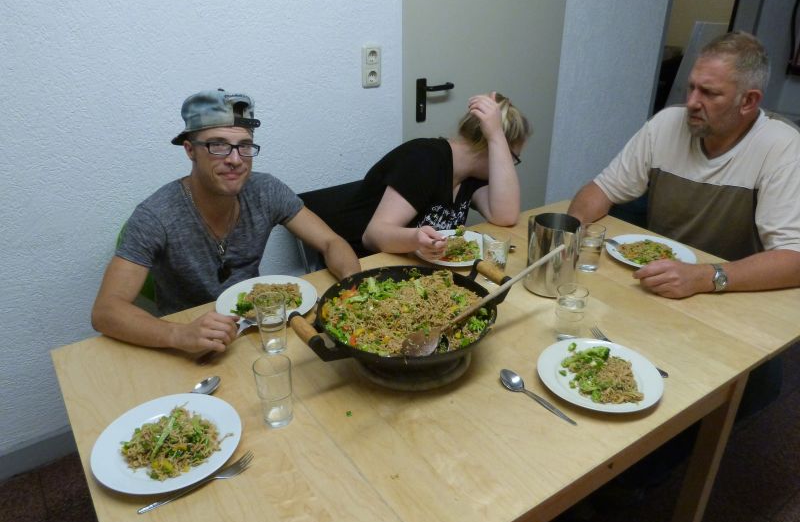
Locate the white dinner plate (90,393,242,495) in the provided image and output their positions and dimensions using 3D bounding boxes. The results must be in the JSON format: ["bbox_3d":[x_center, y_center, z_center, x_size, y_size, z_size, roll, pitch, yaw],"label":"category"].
[{"bbox_3d":[-0.402,0.317,1.012,0.248,0.024,0.248,0,25,0],"label":"white dinner plate"}]

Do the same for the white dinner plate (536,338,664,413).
[{"bbox_3d":[0.407,0.235,1.185,0.248,0.024,0.248,0,25,0],"label":"white dinner plate"}]

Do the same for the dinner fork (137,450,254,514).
[{"bbox_3d":[-0.326,0.356,0.938,0.193,0.018,0.026,-19,31,-35],"label":"dinner fork"}]

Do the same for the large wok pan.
[{"bbox_3d":[0.016,0.123,1.219,0.490,0.140,0.375,-15,30,-28],"label":"large wok pan"}]

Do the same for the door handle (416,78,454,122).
[{"bbox_3d":[0.143,-0.640,2.311,0.145,0.171,0.065,-17,30,-31],"label":"door handle"}]

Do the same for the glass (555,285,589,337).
[{"bbox_3d":[0.389,0.119,1.321,0.068,0.118,0.068,0,25,0],"label":"glass"}]

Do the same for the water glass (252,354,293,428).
[{"bbox_3d":[-0.224,0.236,1.041,0.064,0.122,0.064,0,26,0],"label":"water glass"}]

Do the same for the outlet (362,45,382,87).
[{"bbox_3d":[-0.106,-0.726,2.160,0.081,0.151,0.016,-17,30,-31],"label":"outlet"}]

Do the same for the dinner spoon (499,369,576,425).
[{"bbox_3d":[0.268,0.263,1.131,0.042,0.020,0.195,-18,31,-33],"label":"dinner spoon"}]

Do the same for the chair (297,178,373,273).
[{"bbox_3d":[-0.019,0.174,2.068,0.500,0.820,0.560,-17,30,-31],"label":"chair"}]

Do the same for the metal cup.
[{"bbox_3d":[0.392,-0.019,1.494,0.134,0.184,0.160,-13,28,-24],"label":"metal cup"}]

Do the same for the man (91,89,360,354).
[{"bbox_3d":[-0.452,0.196,1.542,0.640,1.240,0.700,-17,30,-31],"label":"man"}]

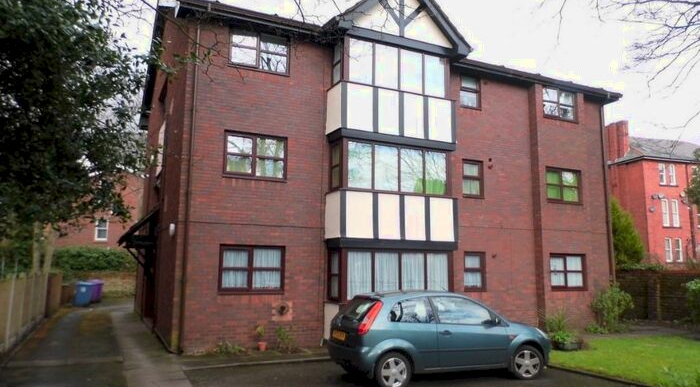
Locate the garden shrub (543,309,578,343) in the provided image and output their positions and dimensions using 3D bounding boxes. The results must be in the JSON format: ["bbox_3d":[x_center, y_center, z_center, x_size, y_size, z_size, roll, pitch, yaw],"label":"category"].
[{"bbox_3d":[4.940,3.136,11.920,0.720,0.800,0.680,4,-9,-26],"label":"garden shrub"}]

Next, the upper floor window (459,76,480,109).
[{"bbox_3d":[3.487,-2.908,14.651,0.750,0.990,0.120,4,-9,-26],"label":"upper floor window"}]

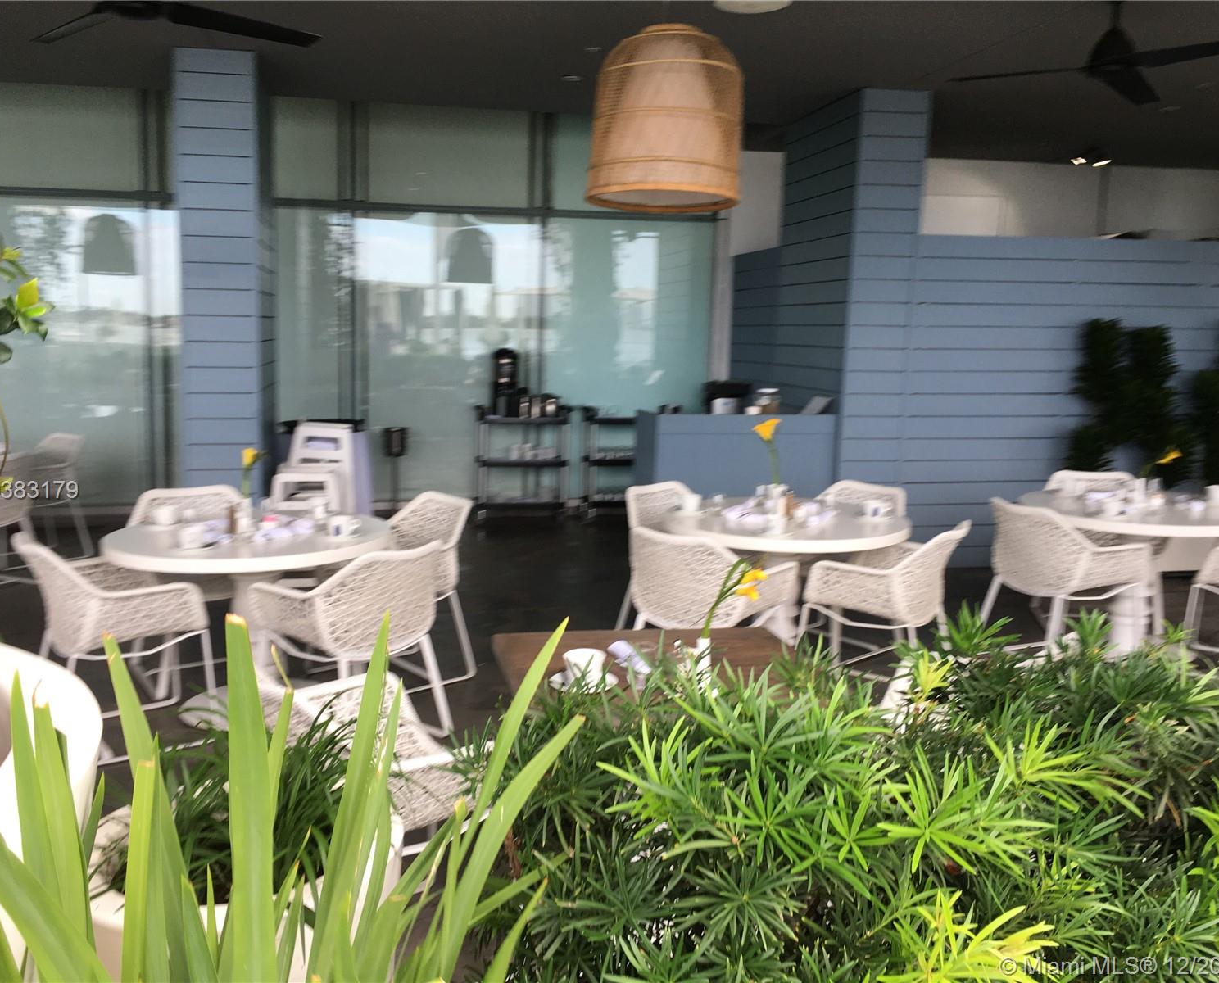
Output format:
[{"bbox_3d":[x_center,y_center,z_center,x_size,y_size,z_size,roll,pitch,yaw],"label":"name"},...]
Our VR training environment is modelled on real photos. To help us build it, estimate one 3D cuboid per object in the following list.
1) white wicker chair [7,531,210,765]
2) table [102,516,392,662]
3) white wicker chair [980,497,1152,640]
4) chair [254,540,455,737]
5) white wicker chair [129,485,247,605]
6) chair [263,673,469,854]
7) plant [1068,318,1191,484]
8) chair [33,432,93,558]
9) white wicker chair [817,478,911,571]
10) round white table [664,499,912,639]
[{"bbox_3d":[-1.927,0.557,4.298,0.610,0.820,0.640,-6,11,-39],"label":"white wicker chair"},{"bbox_3d":[-1.464,0.533,4.555,1.131,0.752,1.131,0,9,0],"label":"table"},{"bbox_3d":[2.147,0.430,5.236,0.606,0.808,0.621,-3,9,-24],"label":"white wicker chair"},{"bbox_3d":[-1.003,0.572,4.300,0.610,0.820,0.640,7,11,37],"label":"chair"},{"bbox_3d":[-1.884,0.436,5.113,0.640,0.820,0.610,-5,10,-33],"label":"white wicker chair"},{"bbox_3d":[-0.624,0.775,2.792,0.606,0.808,0.621,-5,10,-34],"label":"chair"},{"bbox_3d":[3.584,-0.543,7.556,0.820,1.261,0.420,-1,9,-11],"label":"plant"},{"bbox_3d":[-3.961,0.041,7.531,0.621,0.808,0.606,6,10,35],"label":"chair"},{"bbox_3d":[1.144,0.381,5.514,0.621,0.808,0.606,9,12,43],"label":"white wicker chair"},{"bbox_3d":[0.815,0.495,5.216,1.150,0.761,1.150,1,8,0],"label":"round white table"}]

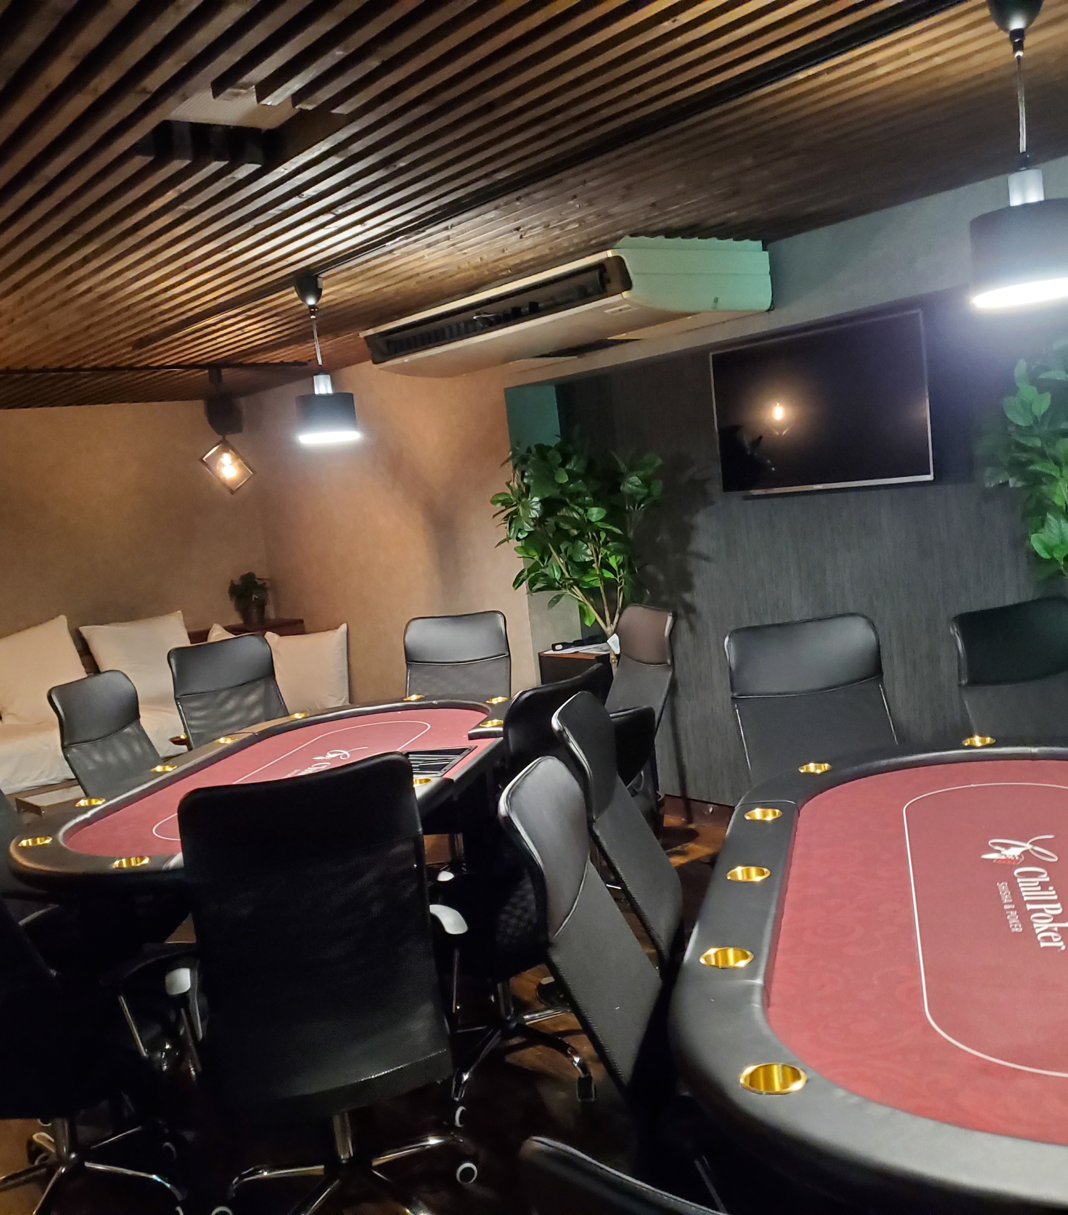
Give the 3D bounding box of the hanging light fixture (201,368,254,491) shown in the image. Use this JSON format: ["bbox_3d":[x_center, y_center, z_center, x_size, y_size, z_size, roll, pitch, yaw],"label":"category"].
[{"bbox_3d":[-1.441,-0.833,5.700,0.250,0.570,0.250,-8,6,-13],"label":"hanging light fixture"}]

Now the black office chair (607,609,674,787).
[{"bbox_3d":[0.177,0.568,4.285,0.630,1.080,0.610,-9,7,-21],"label":"black office chair"}]

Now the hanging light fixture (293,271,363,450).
[{"bbox_3d":[-0.680,-0.786,3.872,0.195,0.540,0.195,-11,8,-36],"label":"hanging light fixture"}]

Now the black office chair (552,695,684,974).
[{"bbox_3d":[0.418,0.764,3.035,0.620,1.070,0.610,-5,6,11],"label":"black office chair"}]

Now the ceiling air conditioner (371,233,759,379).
[{"bbox_3d":[0.048,-1.098,4.573,0.705,0.235,1.570,-11,8,-36],"label":"ceiling air conditioner"}]

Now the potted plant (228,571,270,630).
[{"bbox_3d":[-1.642,-0.040,7.000,0.240,0.330,0.240,-8,6,-13],"label":"potted plant"}]

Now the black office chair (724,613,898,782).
[{"bbox_3d":[0.875,0.601,3.345,0.610,1.080,0.630,-7,7,-5],"label":"black office chair"}]

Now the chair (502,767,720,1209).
[{"bbox_3d":[0.314,0.849,2.341,0.620,1.070,0.610,-5,6,12],"label":"chair"}]

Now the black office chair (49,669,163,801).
[{"bbox_3d":[-1.470,0.794,4.802,0.620,1.070,0.610,-4,6,19],"label":"black office chair"}]

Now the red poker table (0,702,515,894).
[{"bbox_3d":[-0.739,0.914,4.236,1.280,0.785,2.305,-5,6,15],"label":"red poker table"}]

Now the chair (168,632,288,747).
[{"bbox_3d":[-1.272,0.694,5.533,0.610,1.070,0.620,-11,7,-34],"label":"chair"}]

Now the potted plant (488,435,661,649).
[{"bbox_3d":[0.261,0.146,5.127,0.570,1.705,0.620,-11,8,-36],"label":"potted plant"}]

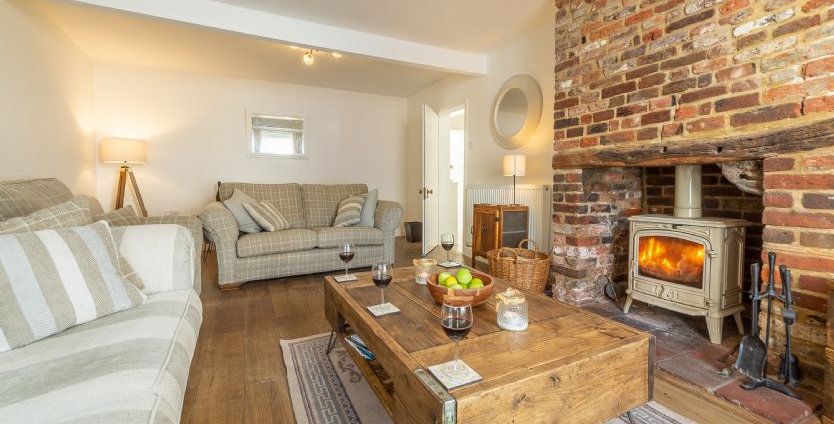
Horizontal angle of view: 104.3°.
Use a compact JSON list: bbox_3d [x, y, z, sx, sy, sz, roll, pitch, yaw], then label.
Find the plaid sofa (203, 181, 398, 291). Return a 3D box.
[{"bbox_3d":[-1.231,0.159,3.590,1.900,0.920,0.950,-2,4,-31],"label":"plaid sofa"}]

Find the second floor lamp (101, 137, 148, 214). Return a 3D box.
[{"bbox_3d":[-3.695,-0.161,4.144,0.500,1.487,0.480,-2,4,-23],"label":"second floor lamp"}]

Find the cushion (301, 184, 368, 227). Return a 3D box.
[{"bbox_3d":[-0.998,-0.074,3.941,0.700,0.500,0.220,-2,-10,-31],"label":"cushion"}]

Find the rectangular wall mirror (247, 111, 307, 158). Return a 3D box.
[{"bbox_3d":[-2.116,-1.161,4.943,0.840,0.690,0.035,-2,4,-27],"label":"rectangular wall mirror"}]

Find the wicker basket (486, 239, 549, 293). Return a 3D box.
[{"bbox_3d":[0.855,0.477,2.777,0.470,0.390,0.500,3,5,37],"label":"wicker basket"}]

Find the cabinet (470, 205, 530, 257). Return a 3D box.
[{"bbox_3d":[0.830,0.286,3.252,0.310,0.710,0.410,-2,4,-26],"label":"cabinet"}]

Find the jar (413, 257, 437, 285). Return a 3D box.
[{"bbox_3d":[0.038,0.295,1.640,0.110,0.115,0.110,0,4,0],"label":"jar"}]

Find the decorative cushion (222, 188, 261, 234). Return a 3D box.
[{"bbox_3d":[-1.743,-0.019,3.322,0.160,0.420,0.420,-28,-4,15],"label":"decorative cushion"}]

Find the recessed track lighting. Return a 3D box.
[{"bbox_3d":[-1.161,-1.819,3.769,0.570,0.160,0.130,-2,4,-23],"label":"recessed track lighting"}]

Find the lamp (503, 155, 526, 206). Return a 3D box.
[{"bbox_3d":[0.960,-0.305,3.163,0.215,0.480,0.215,0,4,0],"label":"lamp"}]

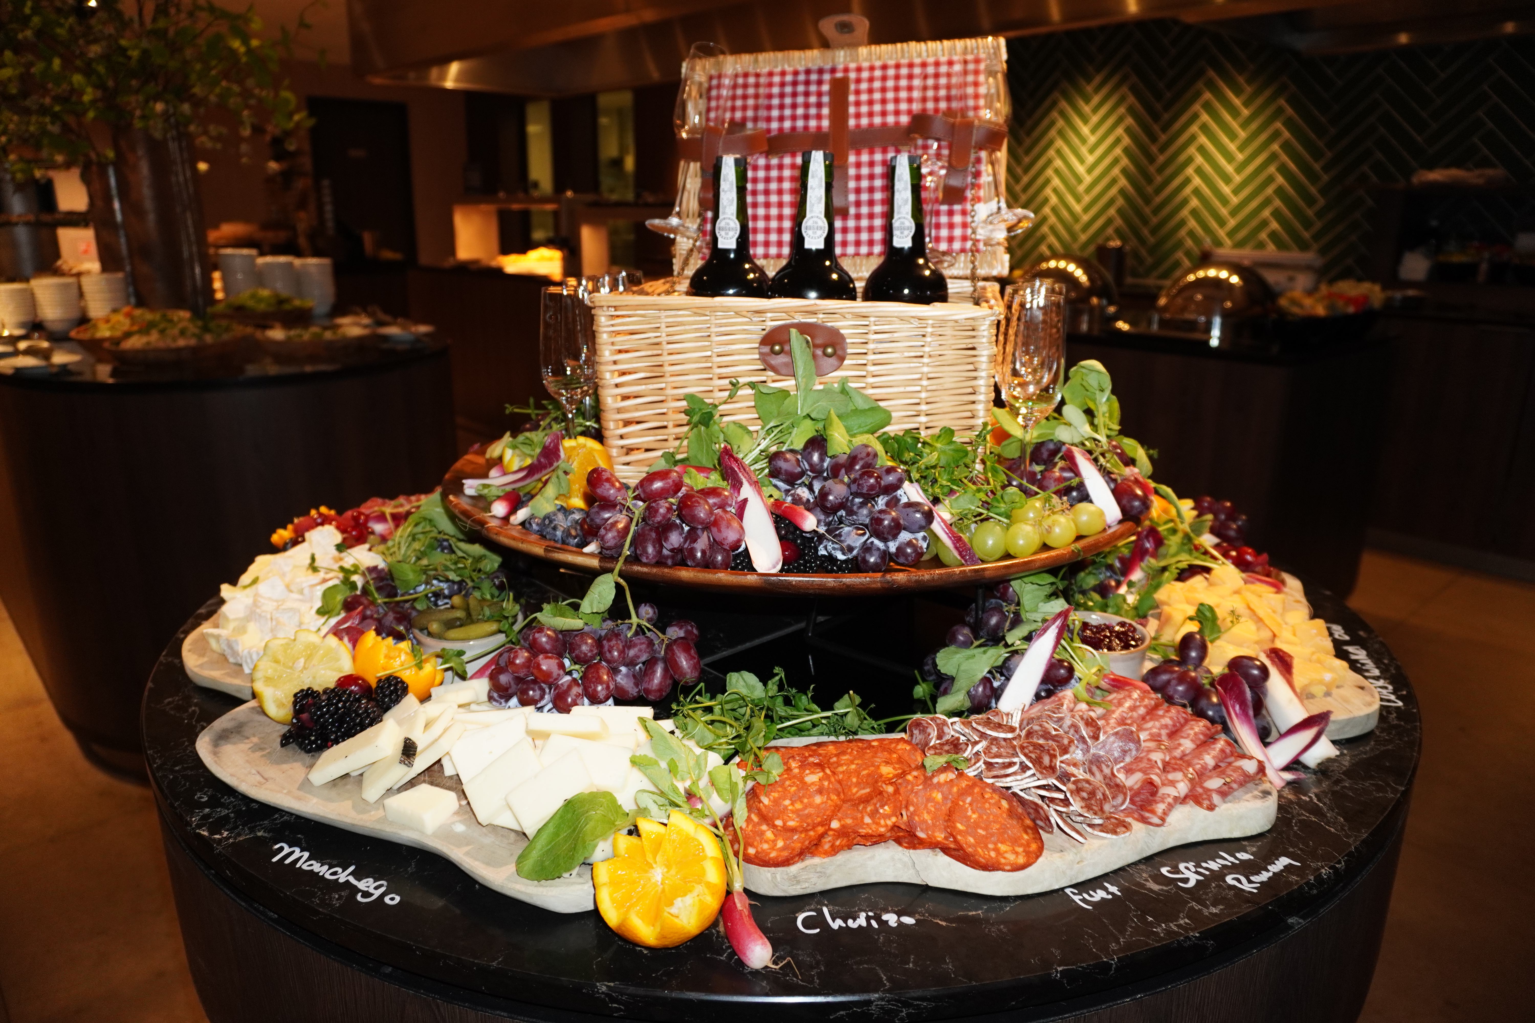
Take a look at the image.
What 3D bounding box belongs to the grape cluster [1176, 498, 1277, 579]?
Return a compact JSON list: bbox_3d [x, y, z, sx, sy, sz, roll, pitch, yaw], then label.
[{"bbox_3d":[0.439,0.025,0.984,0.088,0.073,0.089,3,18,10],"label":"grape cluster"}]

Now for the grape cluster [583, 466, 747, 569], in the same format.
[{"bbox_3d":[-0.078,0.004,0.781,0.122,0.069,0.089,5,18,14],"label":"grape cluster"}]

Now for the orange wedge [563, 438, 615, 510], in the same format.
[{"bbox_3d":[-0.159,-0.033,0.878,0.055,0.062,0.044,-4,18,-14],"label":"orange wedge"}]

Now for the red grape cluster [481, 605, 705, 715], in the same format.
[{"bbox_3d":[-0.130,0.111,0.771,0.162,0.067,0.099,-2,18,-8],"label":"red grape cluster"}]

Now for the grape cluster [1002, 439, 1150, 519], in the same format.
[{"bbox_3d":[0.267,-0.025,0.886,0.124,0.068,0.089,-6,19,-19],"label":"grape cluster"}]

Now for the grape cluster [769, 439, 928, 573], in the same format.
[{"bbox_3d":[0.061,-0.006,0.778,0.123,0.098,0.089,0,18,0],"label":"grape cluster"}]

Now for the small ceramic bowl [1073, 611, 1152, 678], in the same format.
[{"bbox_3d":[0.252,0.104,0.769,0.068,0.042,0.068,0,18,0],"label":"small ceramic bowl"}]

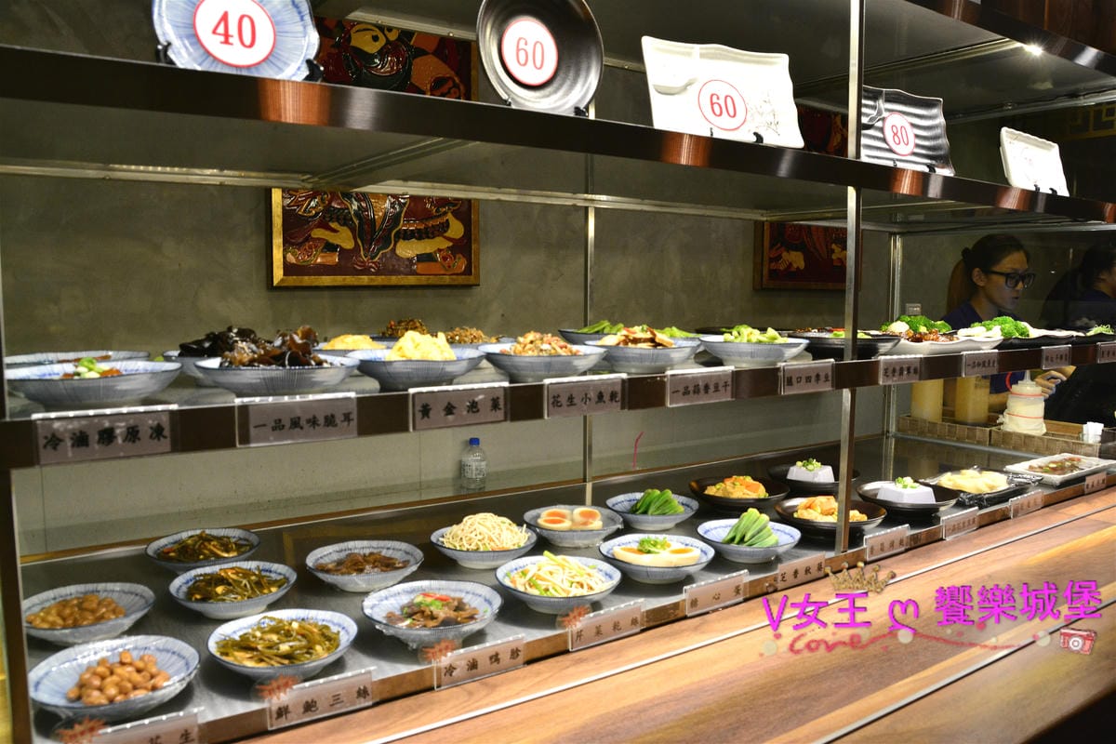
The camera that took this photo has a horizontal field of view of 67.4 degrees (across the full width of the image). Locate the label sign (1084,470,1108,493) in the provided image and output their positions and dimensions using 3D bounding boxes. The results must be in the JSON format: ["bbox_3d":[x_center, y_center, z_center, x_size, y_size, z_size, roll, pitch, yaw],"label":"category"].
[{"bbox_3d":[1.066,0.222,1.657,0.093,0.036,0.010,-4,7,-33],"label":"label sign"}]

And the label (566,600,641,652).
[{"bbox_3d":[0.060,0.295,0.972,0.108,0.039,0.010,-4,7,-33],"label":"label"}]

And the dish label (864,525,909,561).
[{"bbox_3d":[0.544,0.282,1.390,0.119,0.042,0.008,-4,7,-33],"label":"dish label"}]

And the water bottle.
[{"bbox_3d":[-0.226,0.247,2.250,0.066,0.140,0.066,0,6,0],"label":"water bottle"}]

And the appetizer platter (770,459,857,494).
[{"bbox_3d":[0.517,0.211,1.693,0.181,0.079,0.181,-4,7,-34],"label":"appetizer platter"}]

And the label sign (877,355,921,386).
[{"bbox_3d":[0.558,-0.004,1.358,0.120,0.044,0.010,-4,7,-34],"label":"label sign"}]

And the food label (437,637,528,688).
[{"bbox_3d":[-0.087,0.330,0.952,0.118,0.038,0.010,-4,7,-34],"label":"food label"}]

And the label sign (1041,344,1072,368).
[{"bbox_3d":[0.901,-0.027,1.512,0.106,0.038,0.010,-4,7,-33],"label":"label sign"}]

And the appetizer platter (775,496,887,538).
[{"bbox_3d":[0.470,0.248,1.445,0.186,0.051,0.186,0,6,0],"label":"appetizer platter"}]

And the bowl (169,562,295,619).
[{"bbox_3d":[-0.420,0.289,1.089,0.159,0.037,0.159,0,6,0],"label":"bowl"}]

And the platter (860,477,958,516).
[{"bbox_3d":[0.655,0.234,1.571,0.185,0.058,0.185,-4,7,-33],"label":"platter"}]

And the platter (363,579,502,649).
[{"bbox_3d":[-0.149,0.293,1.000,0.163,0.044,0.163,0,6,0],"label":"platter"}]

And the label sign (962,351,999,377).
[{"bbox_3d":[0.764,-0.016,1.519,0.119,0.042,0.008,-4,7,-33],"label":"label sign"}]

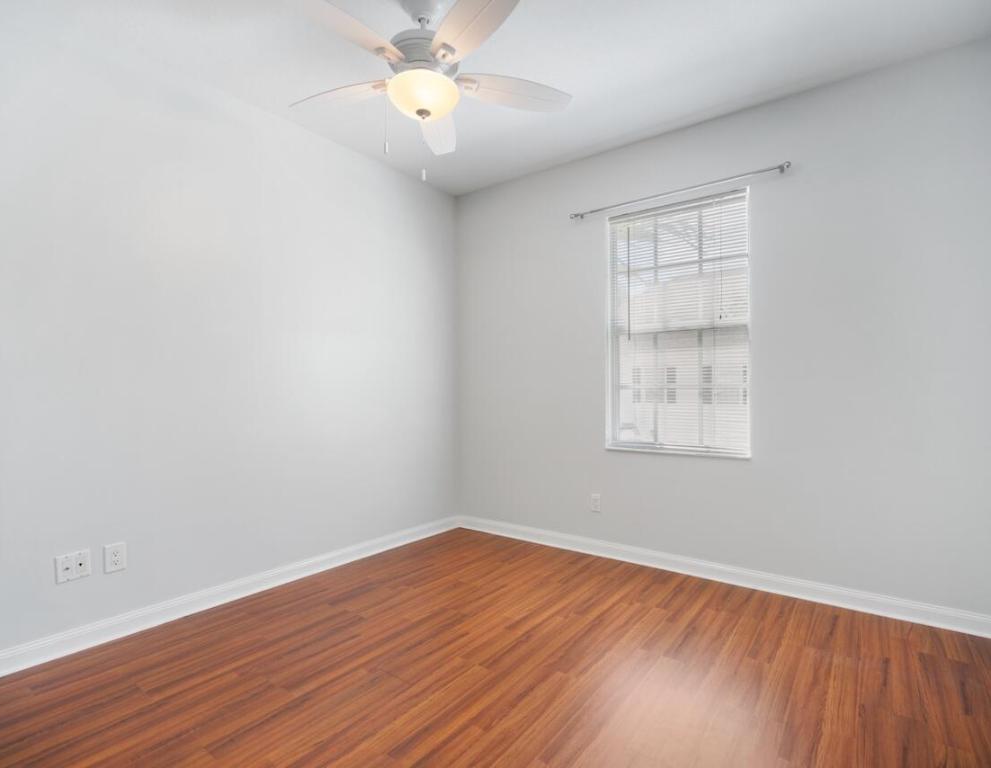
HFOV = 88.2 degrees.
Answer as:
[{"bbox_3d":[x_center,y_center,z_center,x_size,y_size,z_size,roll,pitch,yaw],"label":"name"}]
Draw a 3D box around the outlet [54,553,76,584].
[{"bbox_3d":[-1.823,0.785,2.173,0.012,0.115,0.069,0,-1,37],"label":"outlet"}]

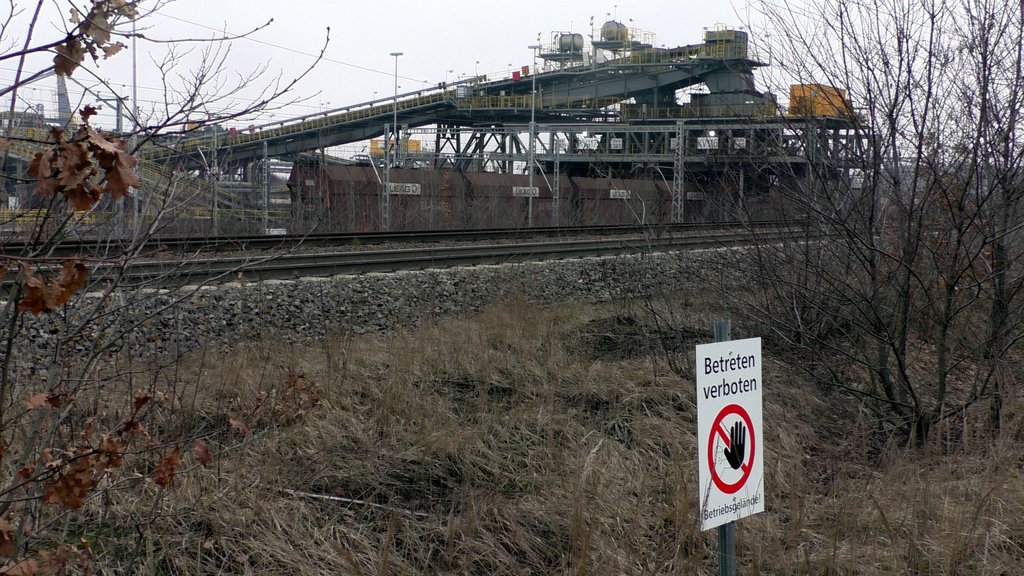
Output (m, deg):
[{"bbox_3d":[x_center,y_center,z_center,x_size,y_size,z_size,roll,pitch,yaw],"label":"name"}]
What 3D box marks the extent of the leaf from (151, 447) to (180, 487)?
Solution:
[{"bbox_3d":[-0.972,0.501,3.200,0.082,0.109,0.050,0,6,-17],"label":"leaf"}]

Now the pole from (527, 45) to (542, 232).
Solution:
[{"bbox_3d":[1.322,-9.504,72.500,0.870,11.900,0.350,2,6,0],"label":"pole"}]

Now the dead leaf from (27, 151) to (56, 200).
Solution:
[{"bbox_3d":[-1.114,-0.269,2.700,0.069,0.110,0.040,-1,6,-22],"label":"dead leaf"}]

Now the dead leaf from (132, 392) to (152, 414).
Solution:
[{"bbox_3d":[-1.069,0.331,3.300,0.056,0.056,0.040,0,6,-18],"label":"dead leaf"}]

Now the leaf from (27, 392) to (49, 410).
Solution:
[{"bbox_3d":[-1.290,0.308,3.100,0.058,0.048,0.040,-1,6,-23],"label":"leaf"}]

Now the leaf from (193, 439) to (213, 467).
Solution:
[{"bbox_3d":[-0.896,0.476,3.300,0.056,0.079,0.040,0,6,-15],"label":"leaf"}]

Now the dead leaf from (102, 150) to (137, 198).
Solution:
[{"bbox_3d":[-0.910,-0.264,2.650,0.081,0.108,0.045,0,6,-19],"label":"dead leaf"}]

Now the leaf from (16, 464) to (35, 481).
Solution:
[{"bbox_3d":[-1.323,0.501,3.100,0.048,0.042,0.040,-1,6,-23],"label":"leaf"}]

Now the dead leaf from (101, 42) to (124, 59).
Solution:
[{"bbox_3d":[-0.981,-0.583,2.800,0.057,0.038,0.035,0,6,-19],"label":"dead leaf"}]

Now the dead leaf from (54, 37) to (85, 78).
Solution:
[{"bbox_3d":[-1.087,-0.566,2.800,0.071,0.090,0.040,-1,6,-21],"label":"dead leaf"}]

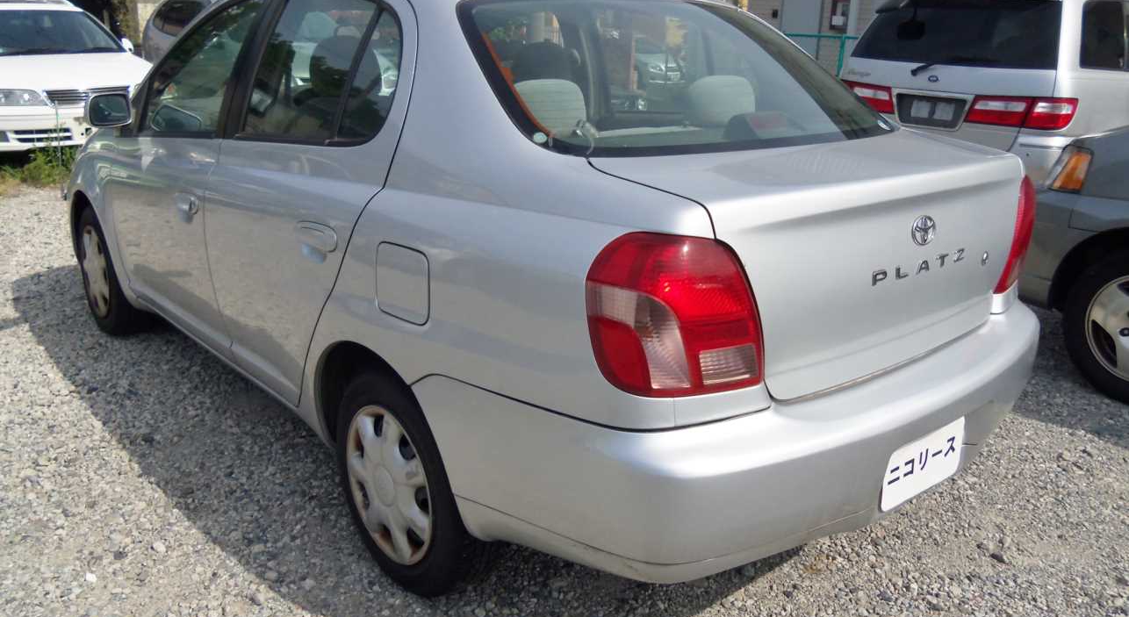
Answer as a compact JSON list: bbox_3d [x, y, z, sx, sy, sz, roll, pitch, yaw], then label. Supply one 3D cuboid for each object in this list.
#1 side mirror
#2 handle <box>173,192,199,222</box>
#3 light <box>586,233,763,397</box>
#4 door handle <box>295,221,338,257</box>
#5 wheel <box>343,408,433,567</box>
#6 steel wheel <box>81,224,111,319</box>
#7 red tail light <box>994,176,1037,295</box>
[{"bbox_3d":[-1.581,-0.688,3.170,0.165,0.120,0.105,-13,23,-40],"label":"side mirror"},{"bbox_3d":[-1.196,-0.328,2.880,0.045,0.070,0.190,-13,23,-40],"label":"handle"},{"bbox_3d":[0.199,0.011,1.593,0.320,0.285,0.155,-8,20,-28],"label":"light"},{"bbox_3d":[-0.611,-0.175,2.233,0.045,0.070,0.190,-13,23,-40],"label":"door handle"},{"bbox_3d":[-0.384,0.426,2.288,0.160,0.395,0.395,-13,23,-40],"label":"wheel"},{"bbox_3d":[-1.954,-0.169,3.961,0.160,0.395,0.395,-12,23,-38],"label":"steel wheel"},{"bbox_3d":[1.167,-0.213,2.416,0.155,0.285,0.320,15,21,34],"label":"red tail light"}]

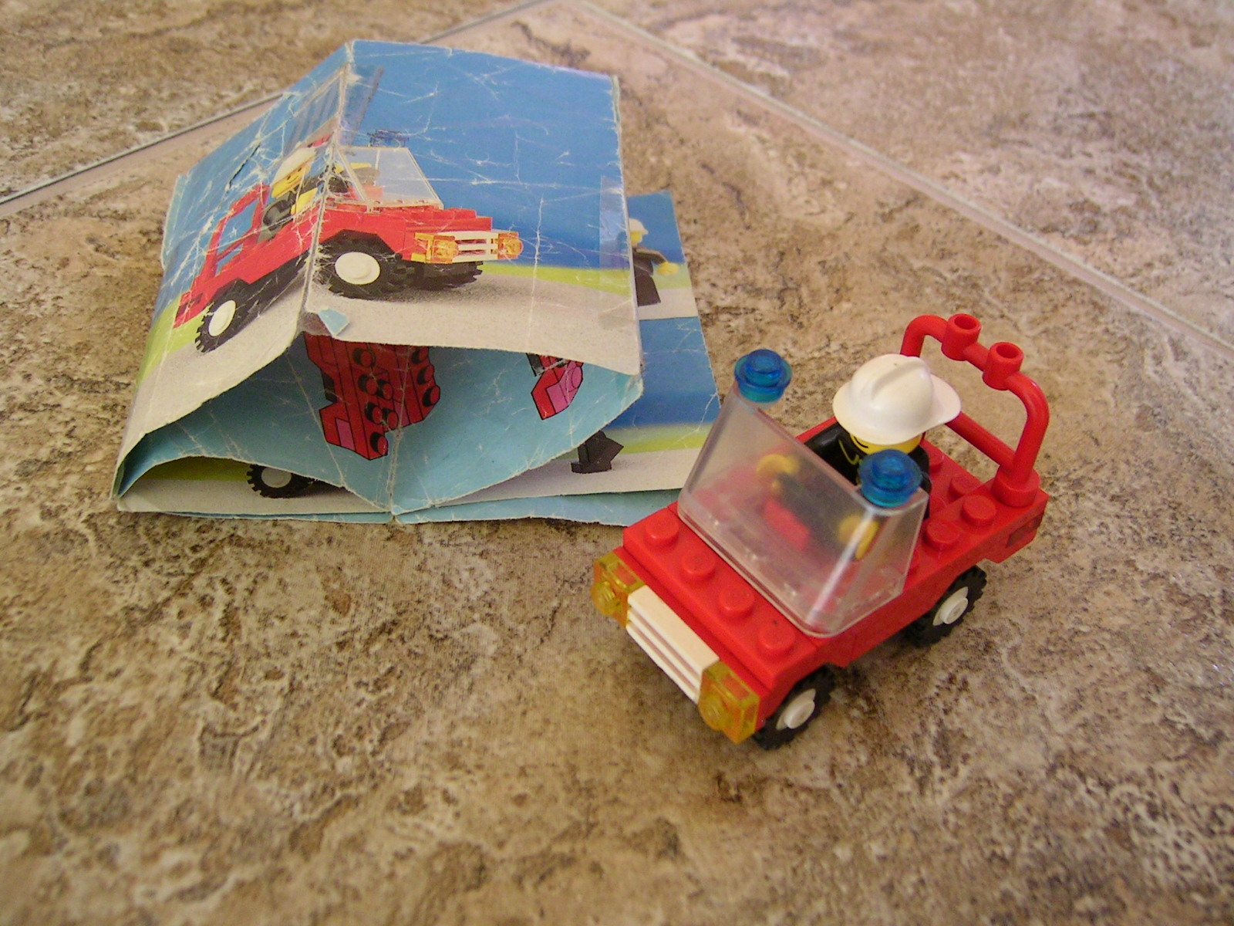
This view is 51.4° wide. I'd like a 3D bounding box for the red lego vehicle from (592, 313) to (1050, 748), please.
[{"bbox_3d":[0.031,0.006,0.185,0.063,0.044,0.034,-26,50,-27],"label":"red lego vehicle"}]

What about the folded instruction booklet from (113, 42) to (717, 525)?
[{"bbox_3d":[-0.037,-0.039,0.240,0.109,0.031,0.115,-2,44,-5],"label":"folded instruction booklet"}]

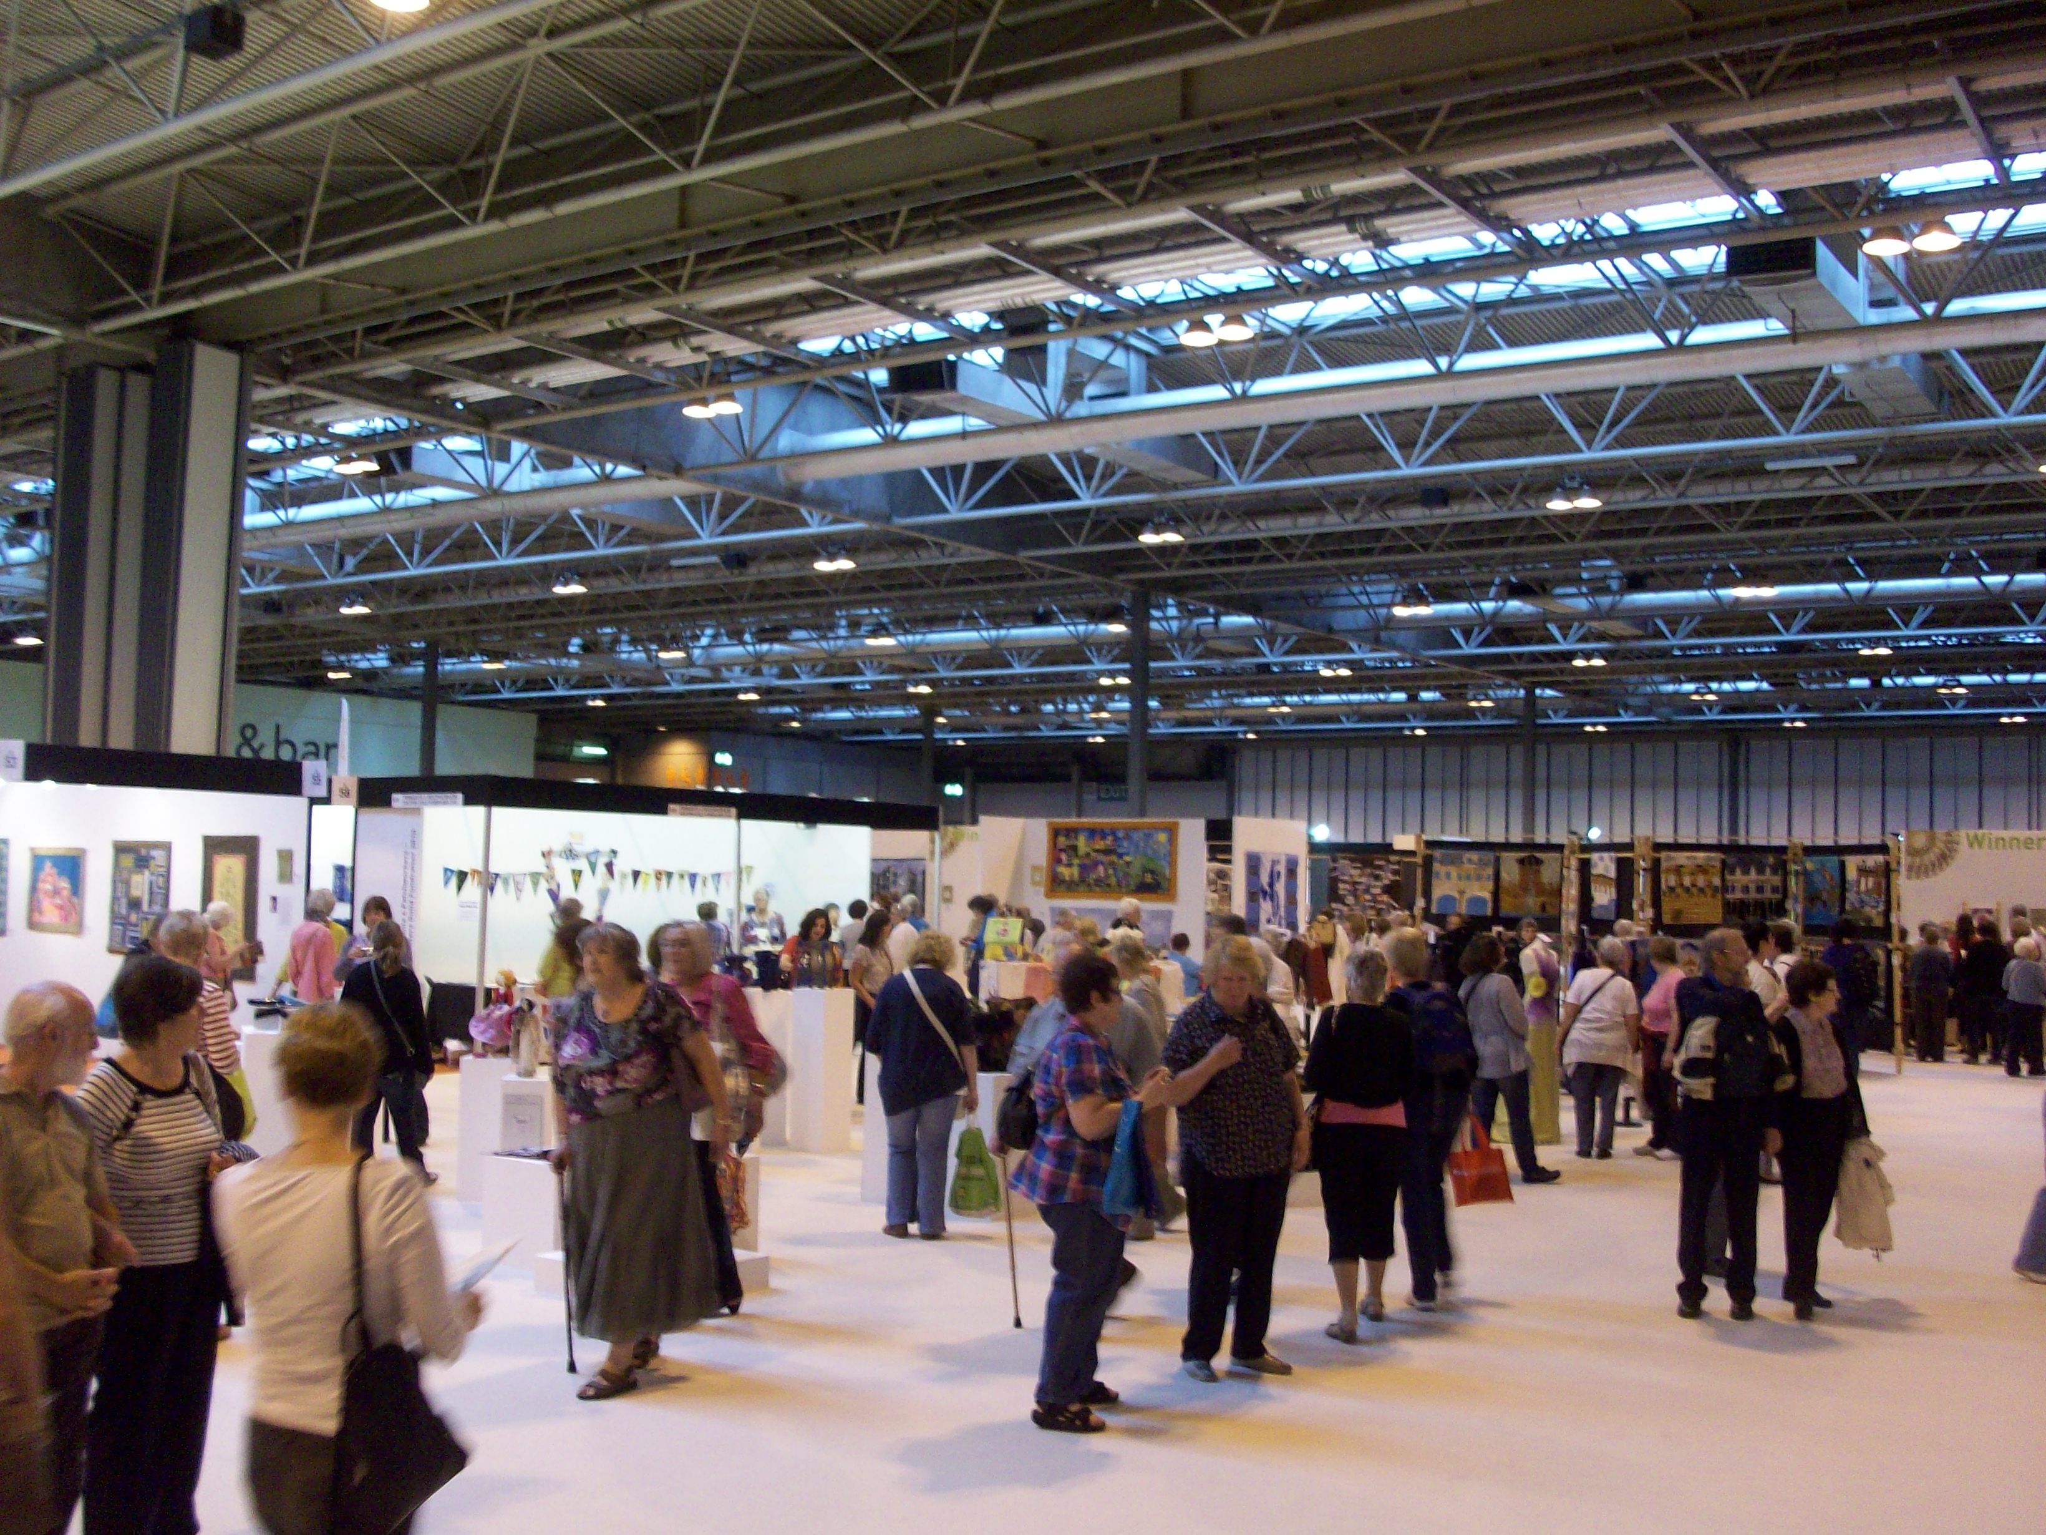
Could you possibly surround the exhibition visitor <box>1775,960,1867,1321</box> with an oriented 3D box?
[{"bbox_3d":[3.528,1.627,8.914,0.430,1.540,0.340,3,-4,-33],"label":"exhibition visitor"}]

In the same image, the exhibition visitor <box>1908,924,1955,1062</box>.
[{"bbox_3d":[11.508,2.833,25.457,0.500,1.713,0.350,0,-4,19],"label":"exhibition visitor"}]

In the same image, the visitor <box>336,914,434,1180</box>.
[{"bbox_3d":[-3.751,1.652,12.021,0.480,1.510,0.400,2,-3,-9],"label":"visitor"}]

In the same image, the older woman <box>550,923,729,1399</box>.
[{"bbox_3d":[-1.350,1.372,7.188,0.530,1.625,0.440,-1,-4,30],"label":"older woman"}]

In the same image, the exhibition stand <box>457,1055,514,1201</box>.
[{"bbox_3d":[-2.968,2.014,11.272,0.300,0.790,0.300,2,-4,-3],"label":"exhibition stand"}]

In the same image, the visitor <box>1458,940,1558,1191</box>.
[{"bbox_3d":[3.144,1.852,13.038,0.500,1.540,0.480,-1,-4,41],"label":"visitor"}]

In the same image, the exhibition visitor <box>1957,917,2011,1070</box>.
[{"bbox_3d":[10.931,2.512,22.817,0.480,1.680,0.360,1,-3,12],"label":"exhibition visitor"}]

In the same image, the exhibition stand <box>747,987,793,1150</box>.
[{"bbox_3d":[-1.630,2.011,13.614,0.290,1.070,0.290,-1,-4,32],"label":"exhibition stand"}]

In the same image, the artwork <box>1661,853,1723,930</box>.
[{"bbox_3d":[8.056,1.471,24.171,0.760,0.860,0.040,-1,-4,30],"label":"artwork"}]

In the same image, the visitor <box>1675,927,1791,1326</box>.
[{"bbox_3d":[3.137,1.564,8.947,0.490,1.693,0.410,-1,-4,31],"label":"visitor"}]

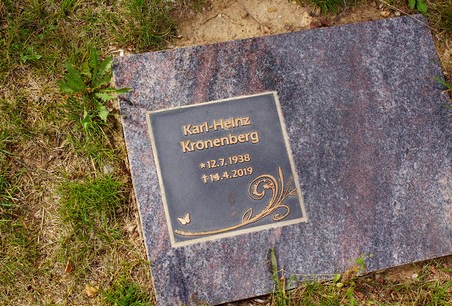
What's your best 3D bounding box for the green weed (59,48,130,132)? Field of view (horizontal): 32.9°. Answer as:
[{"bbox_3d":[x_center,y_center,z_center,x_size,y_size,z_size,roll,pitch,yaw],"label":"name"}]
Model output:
[{"bbox_3d":[-0.203,-0.096,1.181,0.108,0.055,0.122,0,78,-10],"label":"green weed"}]

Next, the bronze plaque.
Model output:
[{"bbox_3d":[0.001,0.024,1.211,0.217,0.012,0.216,-10,80,-12],"label":"bronze plaque"}]

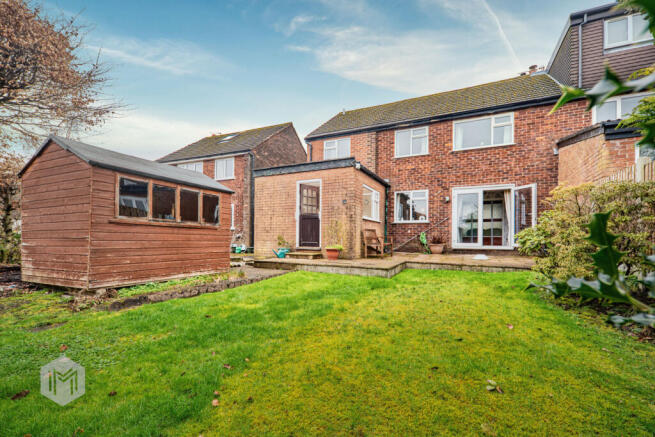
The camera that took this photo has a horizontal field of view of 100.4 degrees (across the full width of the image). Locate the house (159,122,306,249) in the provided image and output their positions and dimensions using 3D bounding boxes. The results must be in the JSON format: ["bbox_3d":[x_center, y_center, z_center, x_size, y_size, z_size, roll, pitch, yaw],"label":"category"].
[{"bbox_3d":[-5.000,-1.950,17.300,6.100,7.600,7.700,-1,-3,21],"label":"house"}]

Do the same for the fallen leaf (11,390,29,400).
[{"bbox_3d":[-1.760,1.010,1.560,0.050,0.020,0.080,-1,-3,10],"label":"fallen leaf"}]

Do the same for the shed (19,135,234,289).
[{"bbox_3d":[-3.620,-0.060,5.330,2.150,2.330,2.520,-1,-3,27],"label":"shed"}]

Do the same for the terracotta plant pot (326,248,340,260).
[{"bbox_3d":[0.147,0.968,7.300,0.340,0.310,0.340,0,-3,0],"label":"terracotta plant pot"}]

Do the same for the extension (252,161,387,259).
[{"bbox_3d":[-0.120,-0.130,9.500,3.550,2.800,3.100,-1,-3,24],"label":"extension"}]

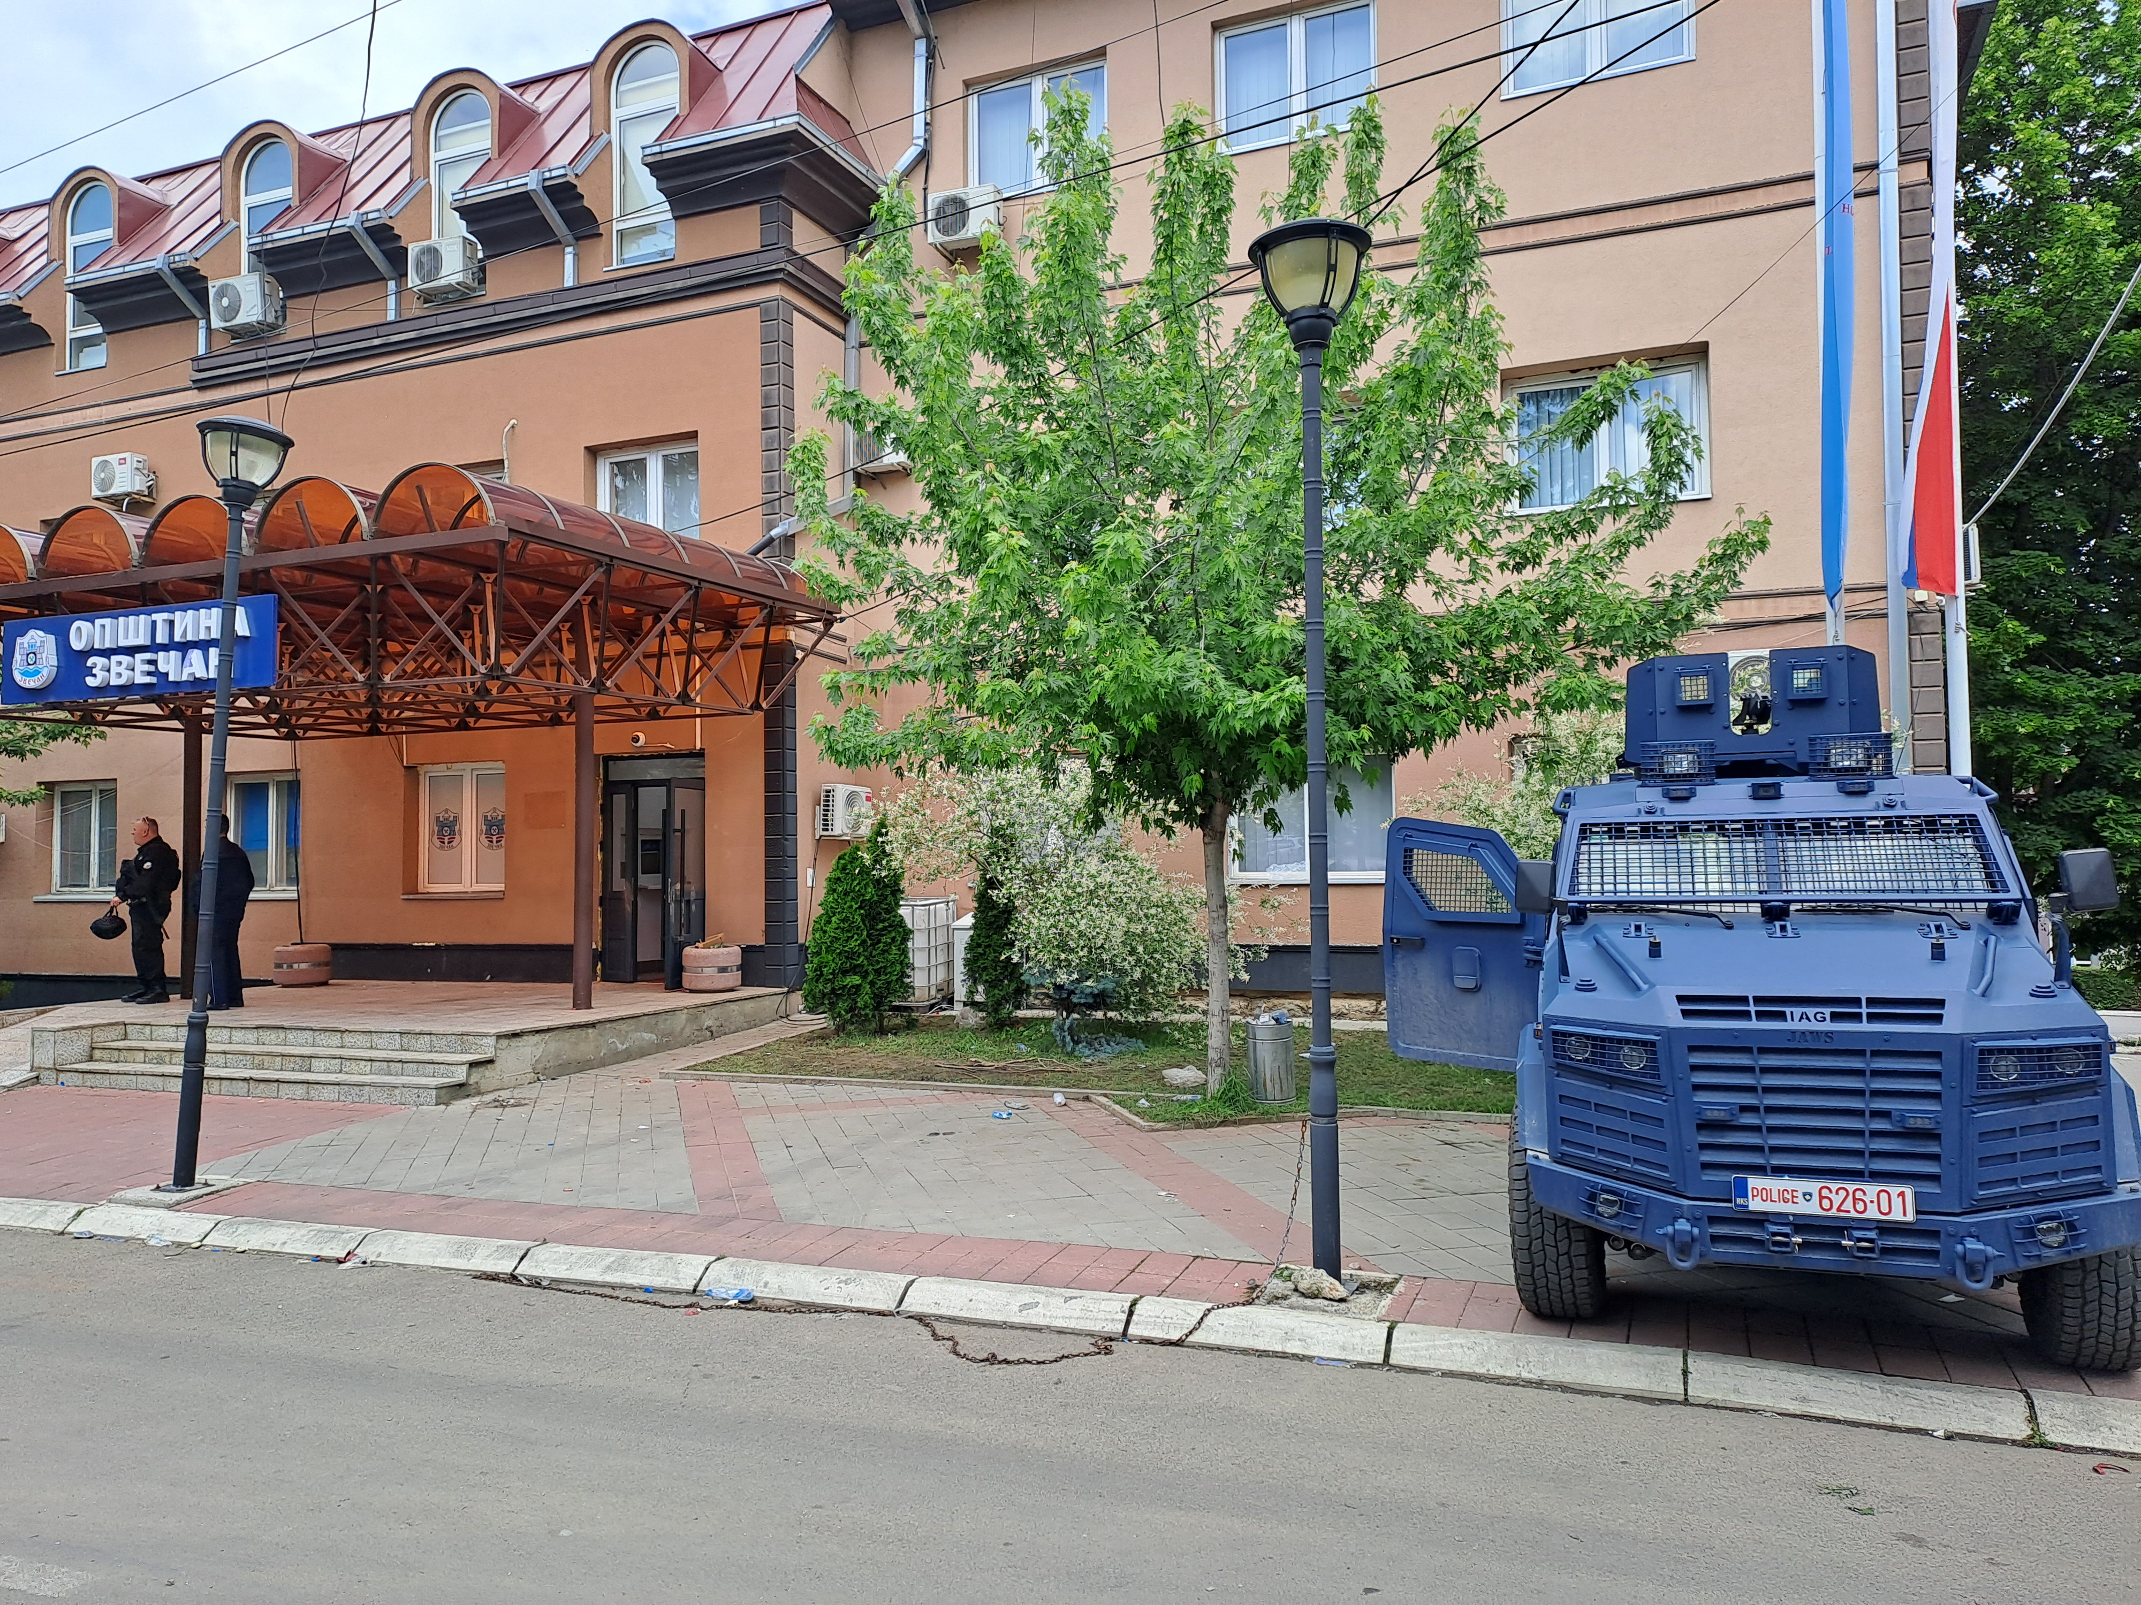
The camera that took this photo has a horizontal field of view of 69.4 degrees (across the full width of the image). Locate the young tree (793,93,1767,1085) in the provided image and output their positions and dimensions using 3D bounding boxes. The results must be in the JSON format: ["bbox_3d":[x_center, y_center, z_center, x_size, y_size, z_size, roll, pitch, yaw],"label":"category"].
[{"bbox_3d":[1.400,-1.450,11.000,6.300,6.900,5.800,0,-2,0],"label":"young tree"}]

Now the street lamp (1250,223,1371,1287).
[{"bbox_3d":[1.016,-0.227,6.336,0.500,4.370,0.500,0,-2,0],"label":"street lamp"}]

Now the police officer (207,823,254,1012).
[{"bbox_3d":[-7.788,1.014,14.200,0.540,1.790,0.380,1,-3,-30],"label":"police officer"}]

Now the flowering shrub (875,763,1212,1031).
[{"bbox_3d":[-0.231,0.844,13.800,2.900,2.400,2.400,-2,-2,23],"label":"flowering shrub"}]

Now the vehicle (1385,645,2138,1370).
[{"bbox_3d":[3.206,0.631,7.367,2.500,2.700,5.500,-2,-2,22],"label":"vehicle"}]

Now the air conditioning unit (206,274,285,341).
[{"bbox_3d":[-9.830,-5.942,18.493,0.850,0.580,0.330,-2,-2,23],"label":"air conditioning unit"}]

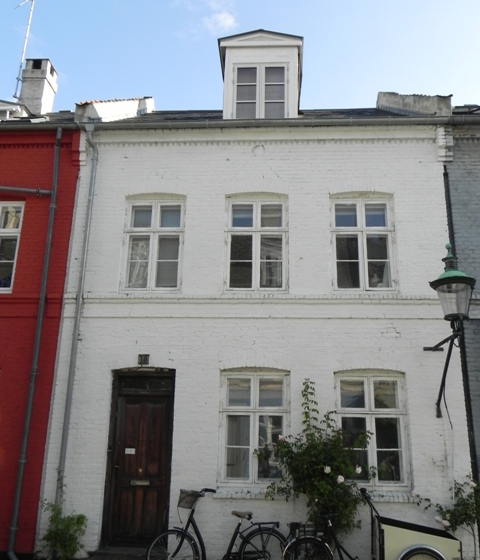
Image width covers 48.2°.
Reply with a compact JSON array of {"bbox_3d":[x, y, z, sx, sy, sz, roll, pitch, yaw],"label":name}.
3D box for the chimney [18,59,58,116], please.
[{"bbox_3d":[-4.983,-4.586,13.219,0.610,1.540,0.610,0,-16,3],"label":"chimney"}]

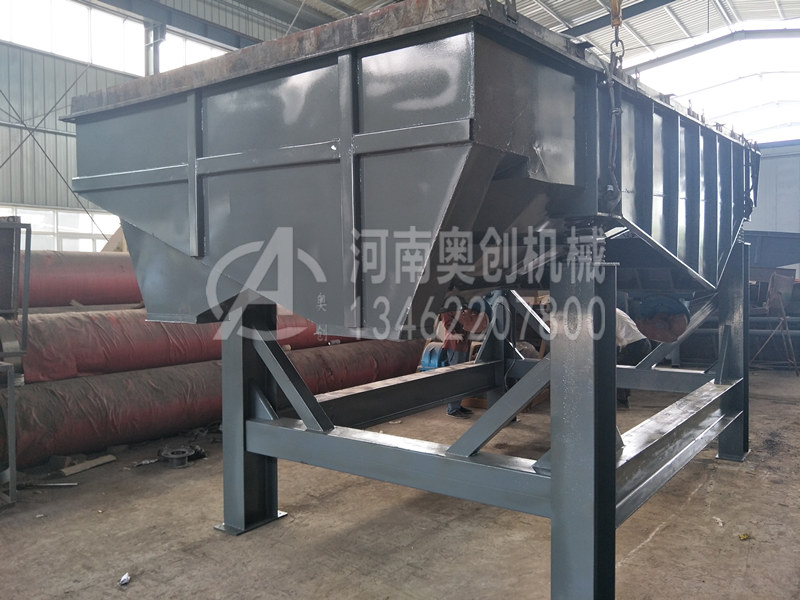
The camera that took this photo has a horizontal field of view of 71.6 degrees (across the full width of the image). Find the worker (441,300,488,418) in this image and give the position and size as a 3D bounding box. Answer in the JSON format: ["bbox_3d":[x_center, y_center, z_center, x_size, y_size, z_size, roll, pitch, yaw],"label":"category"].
[{"bbox_3d":[0.730,0.710,7.200,0.500,1.620,0.500,-1,0,14],"label":"worker"}]

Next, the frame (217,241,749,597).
[{"bbox_3d":[1.020,0.530,4.570,2.600,1.950,3.850,0,1,40],"label":"frame"}]

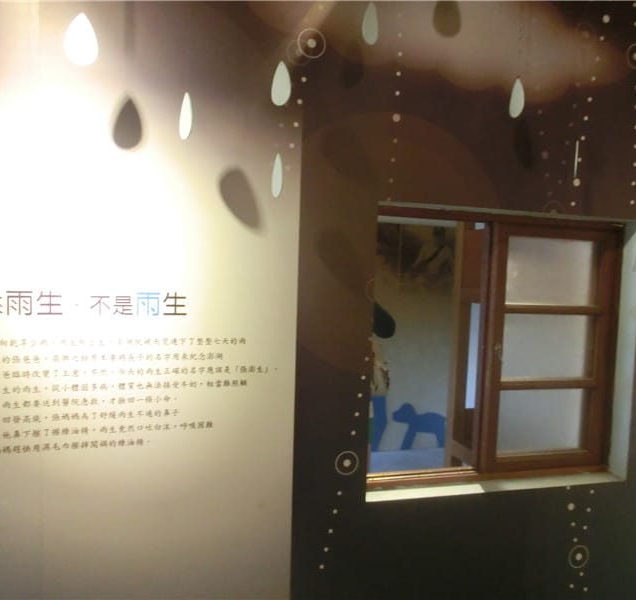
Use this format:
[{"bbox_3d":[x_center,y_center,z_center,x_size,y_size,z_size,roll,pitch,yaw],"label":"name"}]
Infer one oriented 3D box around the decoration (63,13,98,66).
[{"bbox_3d":[-0.559,-0.616,1.310,0.073,0.116,0.006,1,4,-11],"label":"decoration"}]

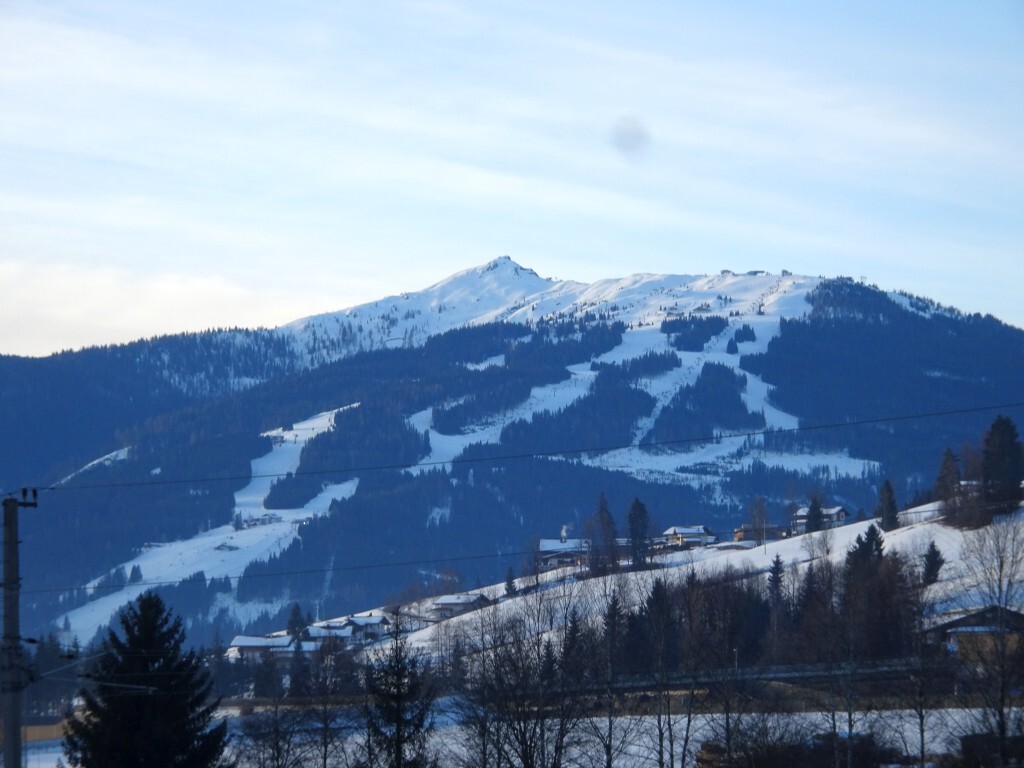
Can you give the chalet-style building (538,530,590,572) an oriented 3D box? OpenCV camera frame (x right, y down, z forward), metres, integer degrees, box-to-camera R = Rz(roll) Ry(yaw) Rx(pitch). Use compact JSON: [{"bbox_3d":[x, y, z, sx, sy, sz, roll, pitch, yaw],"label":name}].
[{"bbox_3d":[14.160,45.270,1035.000,13.800,9.300,12.500,-1,-4,7],"label":"chalet-style building"}]

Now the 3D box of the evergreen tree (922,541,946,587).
[{"bbox_3d":[64.330,27.250,590.000,3.600,7.000,3.600,0,-4,0],"label":"evergreen tree"}]

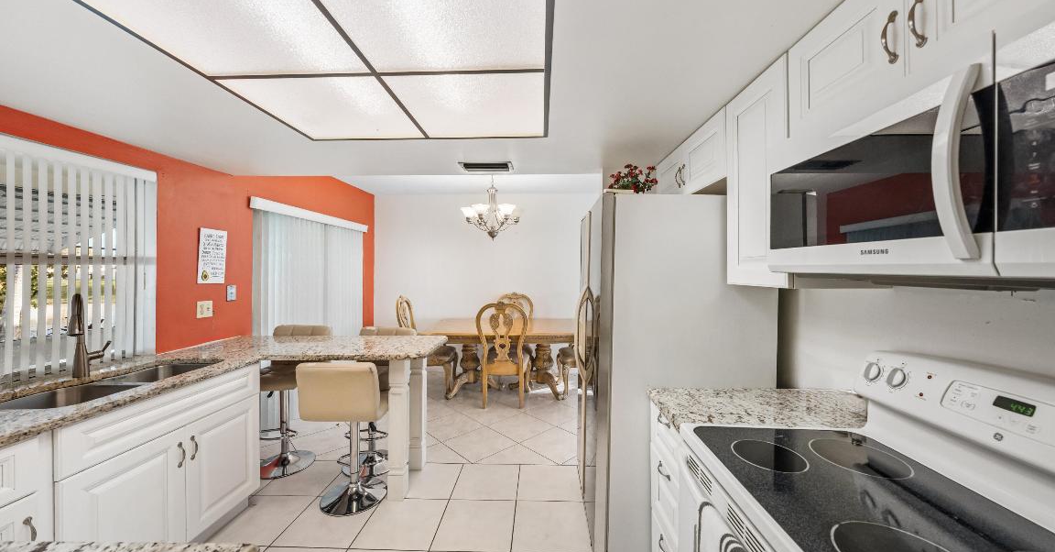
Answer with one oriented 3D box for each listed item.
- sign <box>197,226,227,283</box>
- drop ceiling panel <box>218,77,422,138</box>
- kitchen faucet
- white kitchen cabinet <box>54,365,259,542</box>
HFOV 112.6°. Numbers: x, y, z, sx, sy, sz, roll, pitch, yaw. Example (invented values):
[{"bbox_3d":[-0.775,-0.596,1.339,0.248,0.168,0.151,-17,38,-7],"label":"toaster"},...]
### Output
[{"bbox_3d":[-2.200,-0.137,2.467,0.020,0.375,0.205,0,1,2],"label":"sign"},{"bbox_3d":[-0.855,-0.740,1.584,0.605,0.025,0.605,0,1,2],"label":"drop ceiling panel"},{"bbox_3d":[-2.125,0.294,1.715,0.270,0.416,0.150,0,0,37],"label":"kitchen faucet"},{"bbox_3d":[-1.958,0.974,1.704,0.620,0.870,0.910,0,0,2],"label":"white kitchen cabinet"}]

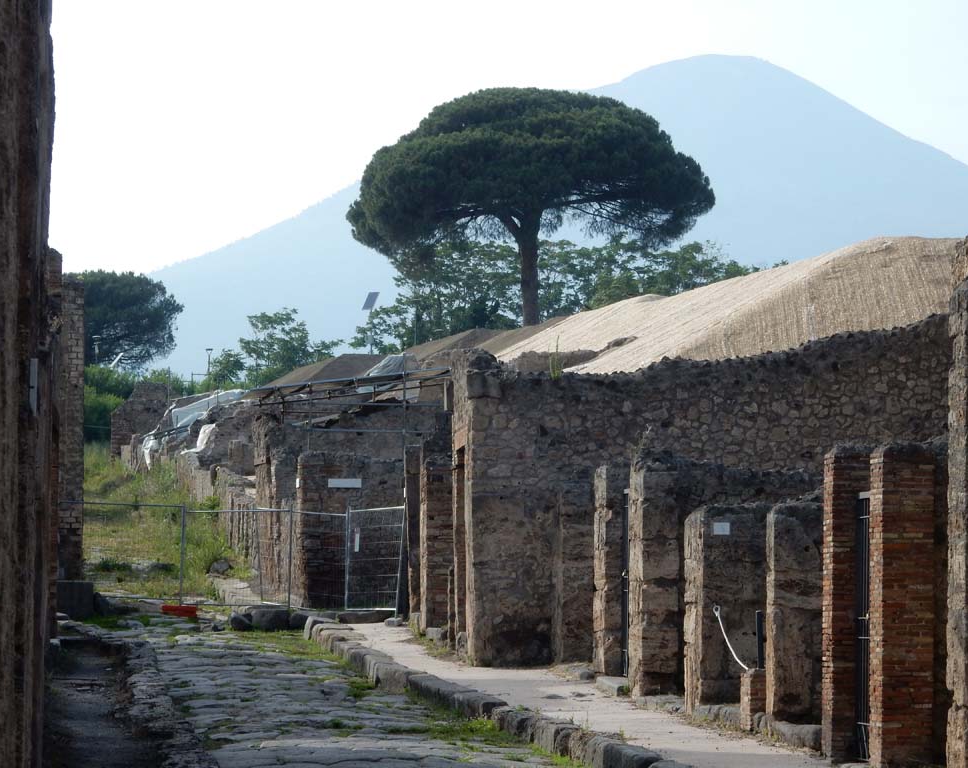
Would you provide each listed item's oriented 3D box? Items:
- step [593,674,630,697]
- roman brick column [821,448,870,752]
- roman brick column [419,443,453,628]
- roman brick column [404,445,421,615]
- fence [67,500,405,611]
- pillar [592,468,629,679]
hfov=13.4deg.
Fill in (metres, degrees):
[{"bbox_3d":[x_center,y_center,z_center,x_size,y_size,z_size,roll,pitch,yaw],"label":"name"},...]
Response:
[{"bbox_3d":[1.644,3.626,49.362,0.360,0.150,1.900,1,-3,-6],"label":"step"},{"bbox_3d":[3.207,1.915,35.860,0.430,2.667,0.480,1,-3,-6],"label":"roman brick column"},{"bbox_3d":[-0.753,2.692,71.450,0.550,3.212,0.850,1,-3,-6],"label":"roman brick column"},{"bbox_3d":[-1.172,2.818,78.798,0.500,3.274,0.550,1,-3,-6],"label":"roman brick column"},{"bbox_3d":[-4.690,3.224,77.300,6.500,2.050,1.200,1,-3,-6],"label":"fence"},{"bbox_3d":[1.669,2.319,51.318,0.430,2.607,1.000,1,-3,-6],"label":"pillar"}]

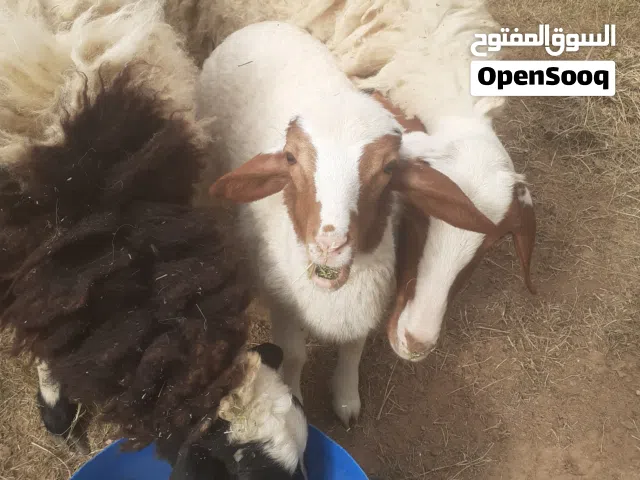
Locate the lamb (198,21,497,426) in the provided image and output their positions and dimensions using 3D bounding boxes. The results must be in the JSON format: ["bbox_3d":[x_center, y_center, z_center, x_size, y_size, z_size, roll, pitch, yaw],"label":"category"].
[{"bbox_3d":[-0.036,-0.074,0.954,0.310,0.660,0.750,-10,47,-10],"label":"lamb"}]

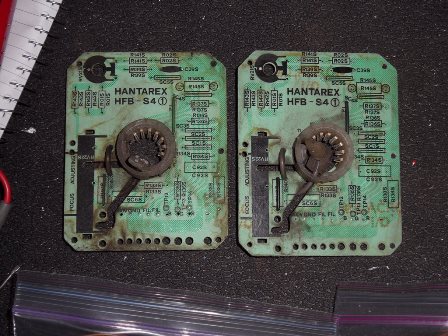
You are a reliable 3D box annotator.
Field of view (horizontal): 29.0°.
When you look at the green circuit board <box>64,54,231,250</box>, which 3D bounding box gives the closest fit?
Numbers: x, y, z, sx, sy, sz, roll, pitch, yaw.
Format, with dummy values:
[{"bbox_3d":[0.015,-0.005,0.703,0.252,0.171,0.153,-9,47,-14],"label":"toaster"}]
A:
[{"bbox_3d":[-0.044,-0.011,0.483,0.091,0.016,0.113,0,81,-2],"label":"green circuit board"}]

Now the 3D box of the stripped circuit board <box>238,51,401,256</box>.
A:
[{"bbox_3d":[0.053,-0.009,0.472,0.091,0.016,0.113,1,83,-7],"label":"stripped circuit board"}]

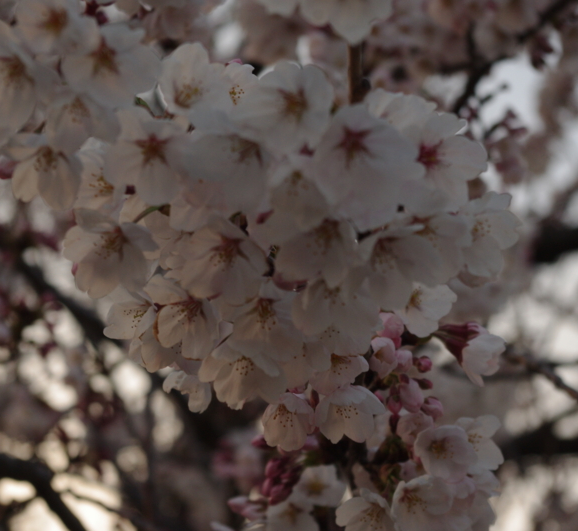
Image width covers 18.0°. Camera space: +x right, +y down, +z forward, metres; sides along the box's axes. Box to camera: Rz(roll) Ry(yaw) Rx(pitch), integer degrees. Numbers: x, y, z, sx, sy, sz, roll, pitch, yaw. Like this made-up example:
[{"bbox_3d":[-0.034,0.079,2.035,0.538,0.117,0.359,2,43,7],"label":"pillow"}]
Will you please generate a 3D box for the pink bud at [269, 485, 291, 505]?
[{"bbox_3d":[-0.003,0.090,0.715,0.011,0.006,0.006,-44,0,-21],"label":"pink bud"}]

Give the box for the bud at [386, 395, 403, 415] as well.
[{"bbox_3d":[0.039,0.052,0.675,0.006,0.008,0.006,-3,-14,0],"label":"bud"}]

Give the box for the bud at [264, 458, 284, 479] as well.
[{"bbox_3d":[-0.006,0.080,0.715,0.006,0.009,0.006,35,-14,0],"label":"bud"}]

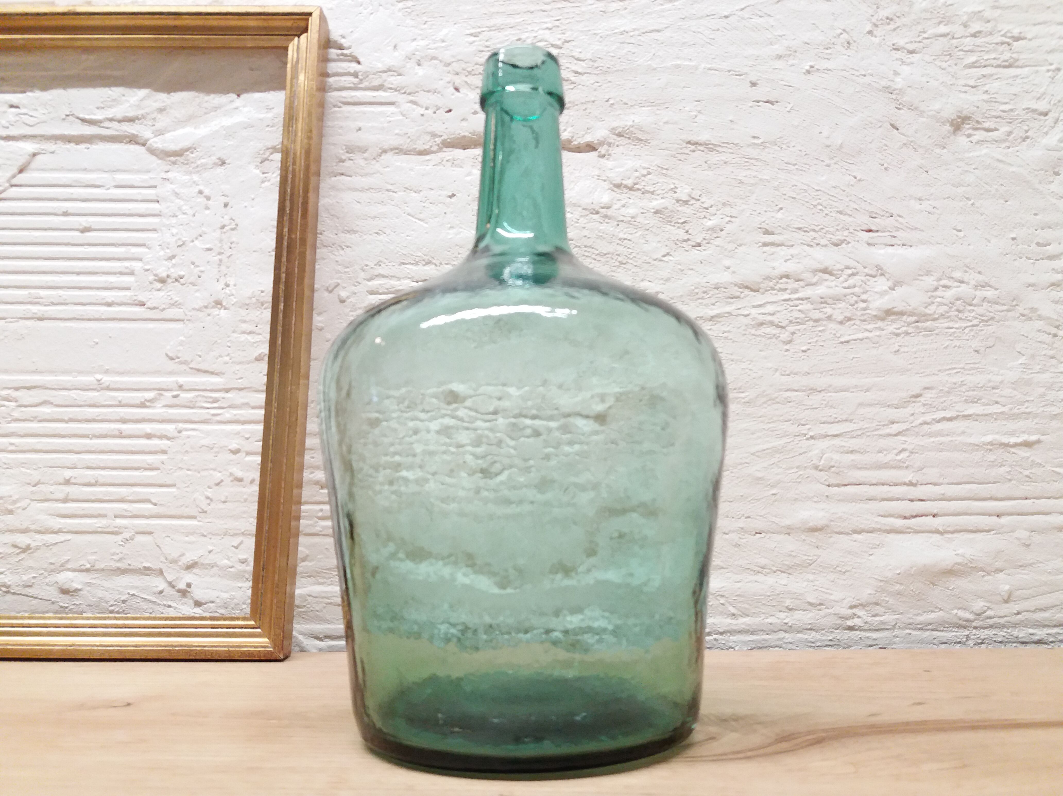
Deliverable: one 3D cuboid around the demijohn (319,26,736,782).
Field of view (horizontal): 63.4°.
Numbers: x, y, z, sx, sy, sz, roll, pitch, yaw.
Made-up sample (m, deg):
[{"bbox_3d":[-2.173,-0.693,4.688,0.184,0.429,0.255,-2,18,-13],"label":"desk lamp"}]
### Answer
[{"bbox_3d":[-0.004,-0.010,0.407,0.187,0.315,0.187,0,-7,0],"label":"demijohn"}]

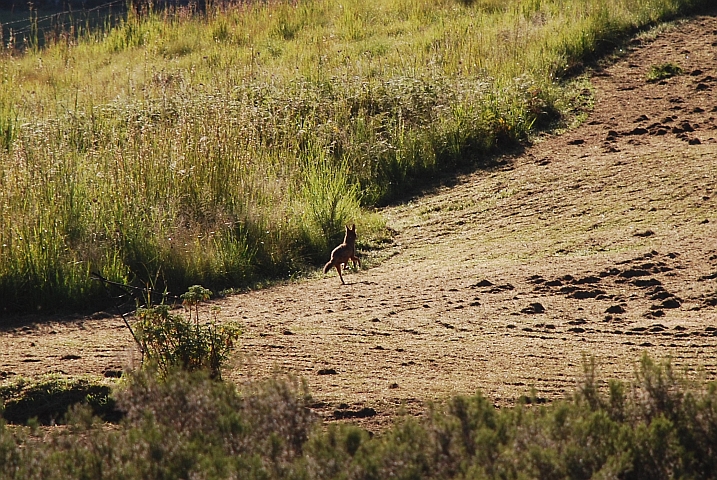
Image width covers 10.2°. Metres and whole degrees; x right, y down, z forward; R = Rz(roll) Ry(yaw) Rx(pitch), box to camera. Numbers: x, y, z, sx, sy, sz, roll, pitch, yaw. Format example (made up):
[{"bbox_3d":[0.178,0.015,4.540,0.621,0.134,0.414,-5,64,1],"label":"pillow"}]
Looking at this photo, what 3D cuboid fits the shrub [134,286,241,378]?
[{"bbox_3d":[-1.783,0.964,42.000,1.100,1.020,1.000,0,7,0],"label":"shrub"}]

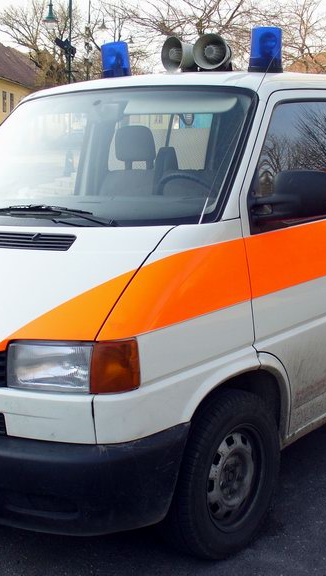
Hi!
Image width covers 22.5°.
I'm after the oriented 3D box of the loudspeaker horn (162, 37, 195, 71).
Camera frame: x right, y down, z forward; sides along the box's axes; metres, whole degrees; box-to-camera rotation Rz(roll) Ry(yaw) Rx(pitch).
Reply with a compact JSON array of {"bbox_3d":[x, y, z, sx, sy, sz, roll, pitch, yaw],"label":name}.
[{"bbox_3d":[0.136,-1.242,4.364,0.210,0.190,0.190,-9,12,-34],"label":"loudspeaker horn"}]

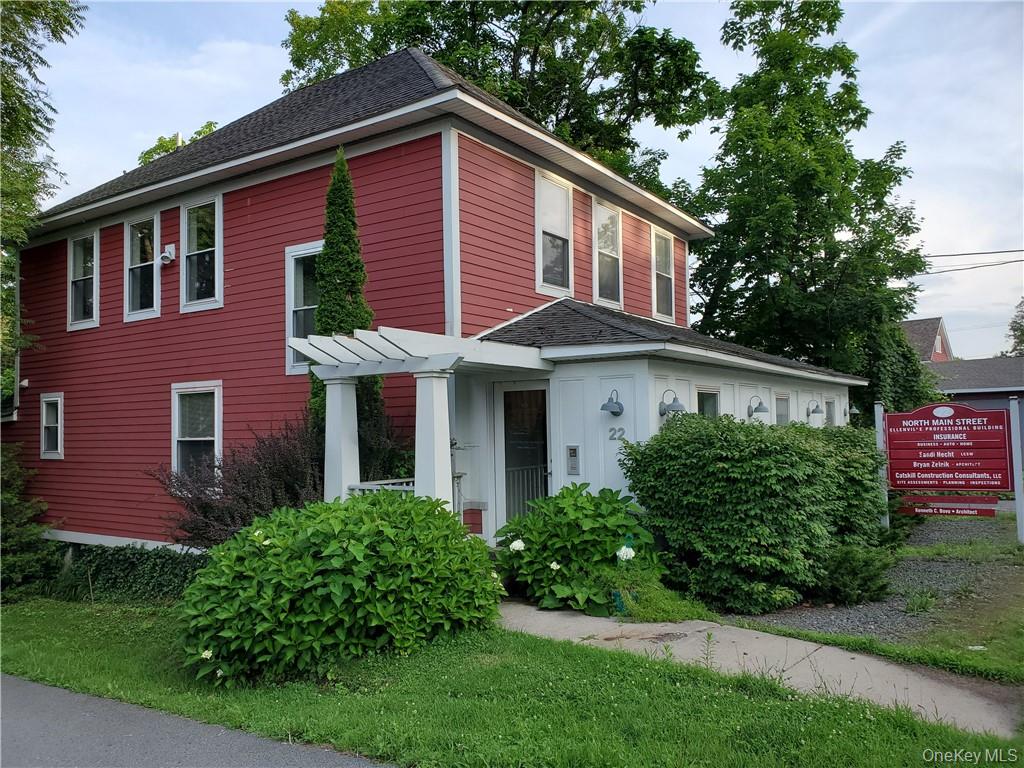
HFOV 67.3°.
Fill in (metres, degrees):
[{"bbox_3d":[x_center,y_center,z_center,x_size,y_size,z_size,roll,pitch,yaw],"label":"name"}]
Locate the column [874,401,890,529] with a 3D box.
[{"bbox_3d":[4.650,1.080,9.600,0.110,1.740,0.110,-6,-3,25],"label":"column"}]

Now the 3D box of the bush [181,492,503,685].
[{"bbox_3d":[-1.165,1.372,5.628,1.450,1.100,2.150,-3,-3,33],"label":"bush"}]

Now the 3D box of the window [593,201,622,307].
[{"bbox_3d":[1.623,-2.138,12.770,0.120,1.753,1.099,-3,-3,33],"label":"window"}]

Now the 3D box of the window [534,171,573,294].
[{"bbox_3d":[0.662,-2.154,11.299,0.120,1.726,1.123,-3,-3,33],"label":"window"}]

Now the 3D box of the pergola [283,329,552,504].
[{"bbox_3d":[-0.752,0.781,7.849,1.900,2.420,2.850,-3,-3,33],"label":"pergola"}]

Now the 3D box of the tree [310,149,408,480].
[{"bbox_3d":[-1.965,-0.308,9.045,0.920,5.000,0.920,-3,-3,33],"label":"tree"}]

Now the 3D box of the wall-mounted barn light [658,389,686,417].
[{"bbox_3d":[1.761,0.218,8.356,0.275,0.310,0.220,-3,-3,33],"label":"wall-mounted barn light"}]

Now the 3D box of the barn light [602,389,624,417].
[{"bbox_3d":[1.077,0.213,8.230,0.220,0.310,0.290,-3,-3,33],"label":"barn light"}]

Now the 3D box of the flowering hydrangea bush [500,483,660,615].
[{"bbox_3d":[0.564,1.401,6.755,1.250,1.020,1.350,-1,-3,0],"label":"flowering hydrangea bush"}]

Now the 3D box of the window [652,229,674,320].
[{"bbox_3d":[2.944,-2.086,14.789,0.120,1.744,1.109,-3,-3,33],"label":"window"}]

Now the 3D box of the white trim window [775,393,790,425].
[{"bbox_3d":[4.553,0.670,12.808,0.120,1.000,1.020,-3,-3,33],"label":"white trim window"}]

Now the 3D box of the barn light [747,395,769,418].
[{"bbox_3d":[3.600,0.341,11.165,0.275,0.310,0.220,-3,-3,33],"label":"barn light"}]

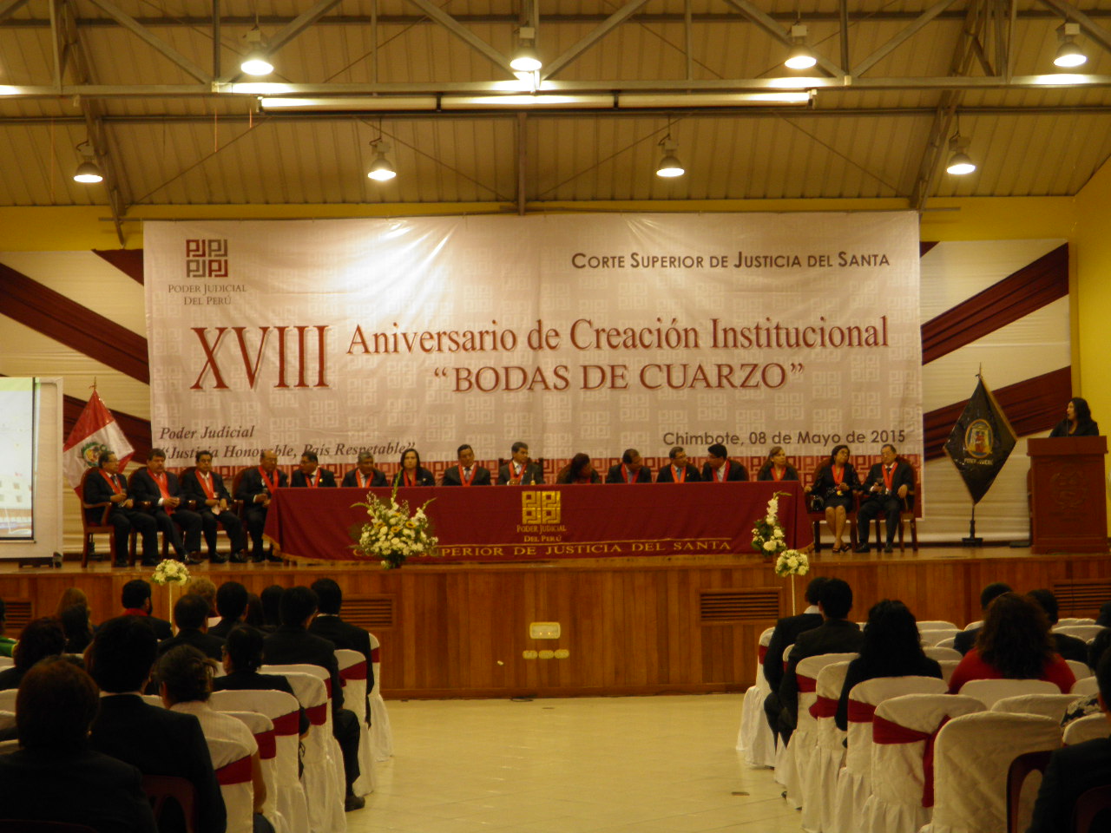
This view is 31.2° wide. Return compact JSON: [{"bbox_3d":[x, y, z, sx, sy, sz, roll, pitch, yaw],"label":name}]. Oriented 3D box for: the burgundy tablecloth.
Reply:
[{"bbox_3d":[-0.160,1.137,20.819,5.550,0.790,0.800,-1,-3,-3],"label":"burgundy tablecloth"}]

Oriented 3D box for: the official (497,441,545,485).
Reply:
[{"bbox_3d":[-0.375,0.908,21.732,0.570,1.280,0.800,-1,-3,-5],"label":"official"}]

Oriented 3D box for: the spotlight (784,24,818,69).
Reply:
[{"bbox_3d":[2.682,-4.073,21.842,0.360,0.450,0.360,-1,-3,0],"label":"spotlight"}]

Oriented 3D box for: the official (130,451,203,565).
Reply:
[{"bbox_3d":[-4.317,0.997,22.082,0.640,1.316,0.850,0,-3,-22],"label":"official"}]

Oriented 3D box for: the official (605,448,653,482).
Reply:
[{"bbox_3d":[0.822,0.943,21.730,0.530,1.210,0.760,0,-3,-8],"label":"official"}]

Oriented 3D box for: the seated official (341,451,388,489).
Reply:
[{"bbox_3d":[-2.052,0.985,21.580,0.580,1.222,0.800,-1,-3,-3],"label":"seated official"}]

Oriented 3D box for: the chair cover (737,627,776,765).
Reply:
[{"bbox_3d":[1.476,1.783,12.793,0.470,0.885,0.580,-1,-3,-5],"label":"chair cover"}]

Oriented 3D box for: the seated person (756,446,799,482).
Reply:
[{"bbox_3d":[2.436,0.919,21.730,0.490,1.210,0.750,-1,-3,0],"label":"seated person"}]

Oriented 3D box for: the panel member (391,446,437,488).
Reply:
[{"bbox_3d":[-1.534,0.962,21.581,0.560,1.251,0.800,-1,-3,-3],"label":"panel member"}]

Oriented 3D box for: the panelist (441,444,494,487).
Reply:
[{"bbox_3d":[-0.979,0.930,21.731,0.570,1.250,0.800,-1,-3,0],"label":"panelist"}]

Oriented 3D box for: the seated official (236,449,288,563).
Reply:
[{"bbox_3d":[-3.162,0.950,21.431,0.580,1.240,0.820,0,-3,-22],"label":"seated official"}]

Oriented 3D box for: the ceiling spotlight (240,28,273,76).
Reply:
[{"bbox_3d":[-3.217,-3.918,21.411,0.345,0.528,0.345,-1,-3,0],"label":"ceiling spotlight"}]

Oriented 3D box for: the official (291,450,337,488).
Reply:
[{"bbox_3d":[-2.618,0.987,21.581,0.580,1.236,0.800,-1,-3,-3],"label":"official"}]

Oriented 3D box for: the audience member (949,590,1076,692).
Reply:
[{"bbox_3d":[1.972,1.417,8.912,0.560,1.250,0.820,-1,-3,0],"label":"audience member"}]

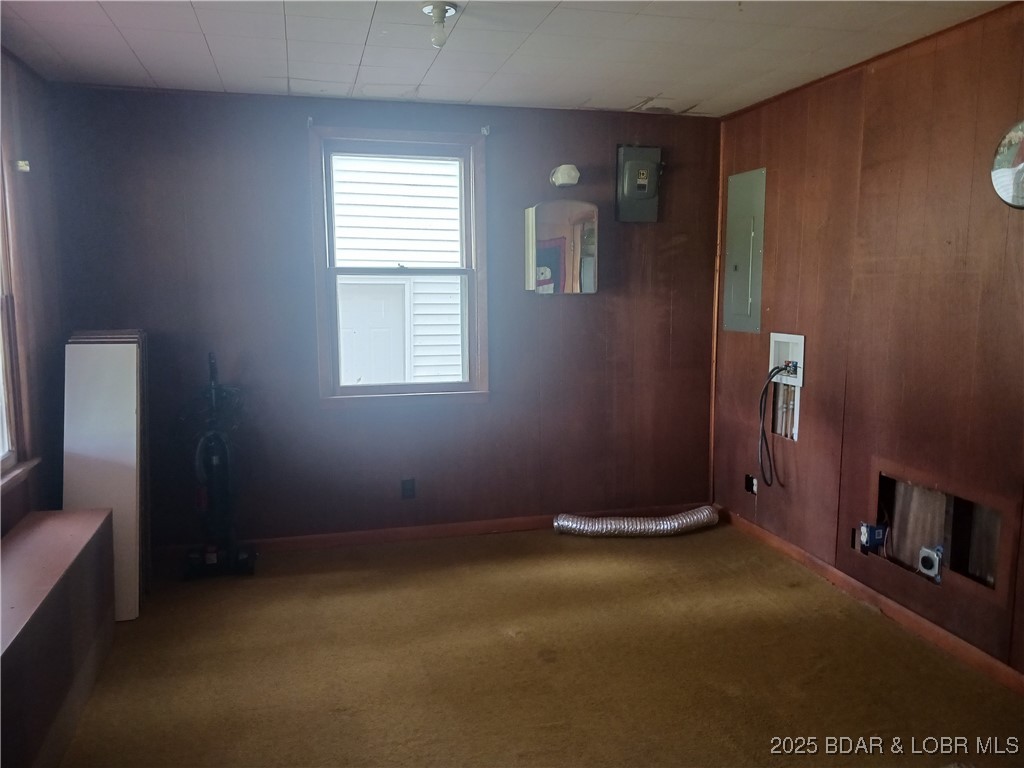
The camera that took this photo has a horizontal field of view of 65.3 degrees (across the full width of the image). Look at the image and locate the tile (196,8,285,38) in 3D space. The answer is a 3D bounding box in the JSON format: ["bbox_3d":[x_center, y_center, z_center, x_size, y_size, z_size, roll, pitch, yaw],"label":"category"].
[{"bbox_3d":[-0.992,-1.334,2.945,0.303,0.018,0.303,-2,7,-15],"label":"tile"}]

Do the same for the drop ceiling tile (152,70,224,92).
[{"bbox_3d":[-1.522,-1.430,3.750,0.303,0.018,0.321,-2,7,-15],"label":"drop ceiling tile"}]

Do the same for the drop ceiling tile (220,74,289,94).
[{"bbox_3d":[-1.227,-1.442,3.828,0.303,0.018,0.321,-2,7,-15],"label":"drop ceiling tile"}]

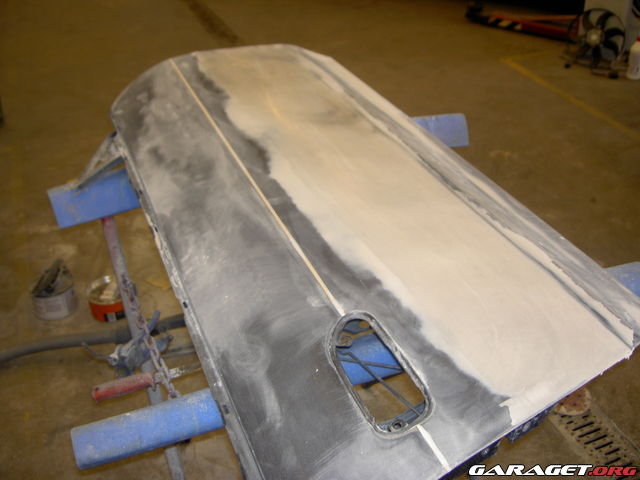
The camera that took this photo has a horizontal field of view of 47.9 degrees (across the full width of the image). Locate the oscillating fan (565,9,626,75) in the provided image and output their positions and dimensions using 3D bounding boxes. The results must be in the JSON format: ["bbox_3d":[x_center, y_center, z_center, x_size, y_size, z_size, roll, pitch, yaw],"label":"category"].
[{"bbox_3d":[1.611,-1.160,4.138,0.330,0.355,0.220,20,39,26],"label":"oscillating fan"}]

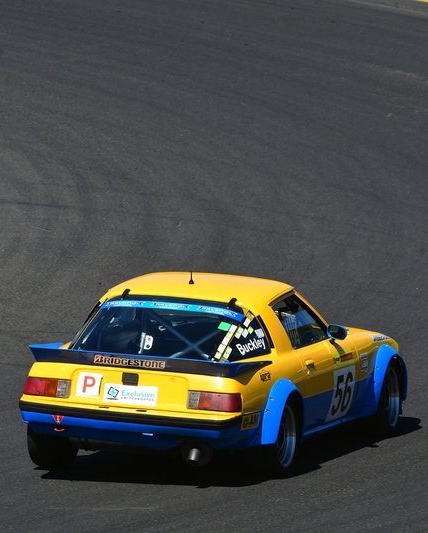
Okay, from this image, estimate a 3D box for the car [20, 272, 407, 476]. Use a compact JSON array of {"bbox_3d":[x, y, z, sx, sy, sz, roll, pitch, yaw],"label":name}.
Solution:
[{"bbox_3d":[0.010,0.655,58.493,1.780,1.220,4.260,1,6,18],"label":"car"}]

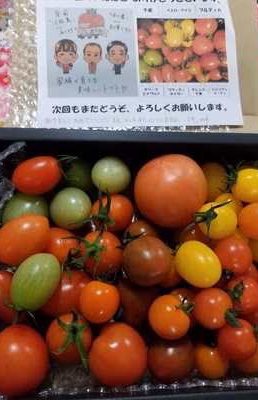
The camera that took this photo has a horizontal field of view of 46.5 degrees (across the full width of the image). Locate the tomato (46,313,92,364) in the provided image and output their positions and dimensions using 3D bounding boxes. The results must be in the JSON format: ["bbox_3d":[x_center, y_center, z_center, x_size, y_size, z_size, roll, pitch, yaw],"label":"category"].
[{"bbox_3d":[-0.042,0.097,0.211,0.030,0.030,0.030,0,70,-2],"label":"tomato"}]

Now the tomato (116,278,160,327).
[{"bbox_3d":[0.006,0.081,0.237,0.035,0.034,0.035,0,71,-2],"label":"tomato"}]

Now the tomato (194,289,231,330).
[{"bbox_3d":[0.071,0.091,0.251,0.033,0.034,0.034,13,96,29],"label":"tomato"}]

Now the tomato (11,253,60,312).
[{"bbox_3d":[-0.066,0.059,0.213,0.031,0.031,0.042,23,83,6],"label":"tomato"}]

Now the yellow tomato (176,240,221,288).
[{"bbox_3d":[0.059,0.054,0.253,0.045,0.034,0.034,45,99,10],"label":"yellow tomato"}]

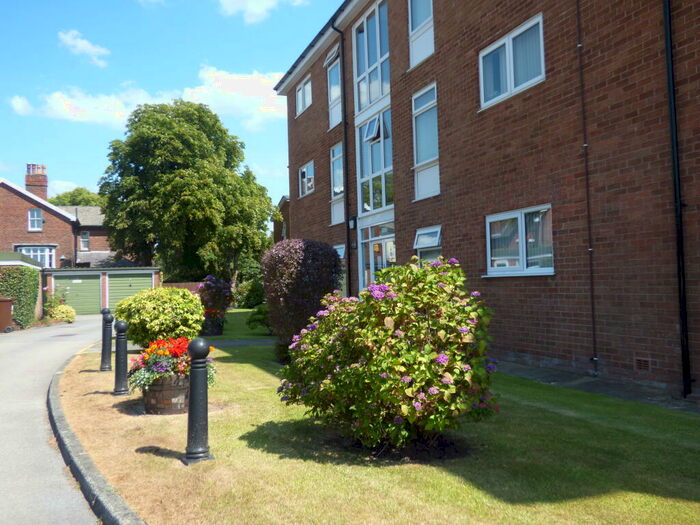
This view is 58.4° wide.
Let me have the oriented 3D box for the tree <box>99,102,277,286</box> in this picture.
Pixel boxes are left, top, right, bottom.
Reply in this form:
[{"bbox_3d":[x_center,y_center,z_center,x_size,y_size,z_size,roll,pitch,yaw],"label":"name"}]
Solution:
[{"bbox_3d":[-11.320,-4.158,43.753,12.000,14.300,11.500,-2,-2,0],"label":"tree"}]

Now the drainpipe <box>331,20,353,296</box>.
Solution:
[{"bbox_3d":[-0.172,-2.183,15.951,0.300,7.870,0.120,-1,-2,-21],"label":"drainpipe"}]

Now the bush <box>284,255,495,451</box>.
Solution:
[{"bbox_3d":[0.299,0.684,5.011,1.720,1.480,1.600,-2,-2,0],"label":"bush"}]

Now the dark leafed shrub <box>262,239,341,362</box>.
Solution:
[{"bbox_3d":[-0.832,0.620,10.382,1.300,2.030,1.300,-2,-2,0],"label":"dark leafed shrub"}]

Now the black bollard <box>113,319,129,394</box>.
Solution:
[{"bbox_3d":[-2.825,1.167,7.720,0.190,0.900,0.190,-1,-2,-21],"label":"black bollard"}]

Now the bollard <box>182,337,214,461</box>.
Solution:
[{"bbox_3d":[-1.124,1.008,4.631,0.190,0.900,0.190,-1,-2,-21],"label":"bollard"}]

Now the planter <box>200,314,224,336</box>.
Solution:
[{"bbox_3d":[-3.847,1.764,17.445,0.680,0.540,0.680,-1,-2,-13],"label":"planter"}]

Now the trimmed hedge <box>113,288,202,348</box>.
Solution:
[{"bbox_3d":[-3.981,1.179,13.125,1.850,1.300,1.750,-1,-2,-21],"label":"trimmed hedge"}]

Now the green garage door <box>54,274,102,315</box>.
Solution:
[{"bbox_3d":[-13.833,1.659,31.800,2.200,2.000,0.100,-1,-2,-21],"label":"green garage door"}]

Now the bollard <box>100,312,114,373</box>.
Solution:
[{"bbox_3d":[-3.898,1.271,10.048,0.190,0.900,0.190,-1,-2,-21],"label":"bollard"}]

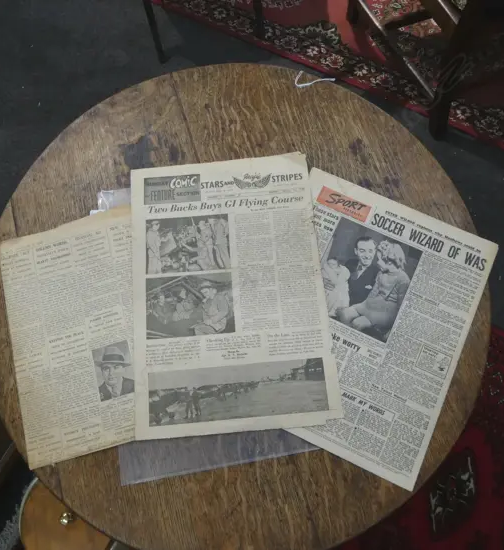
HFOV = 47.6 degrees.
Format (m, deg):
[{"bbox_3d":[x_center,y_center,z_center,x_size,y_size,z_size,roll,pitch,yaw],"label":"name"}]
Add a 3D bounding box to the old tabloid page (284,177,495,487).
[{"bbox_3d":[0.155,0.057,0.833,0.313,0.010,0.386,24,73,7],"label":"old tabloid page"}]

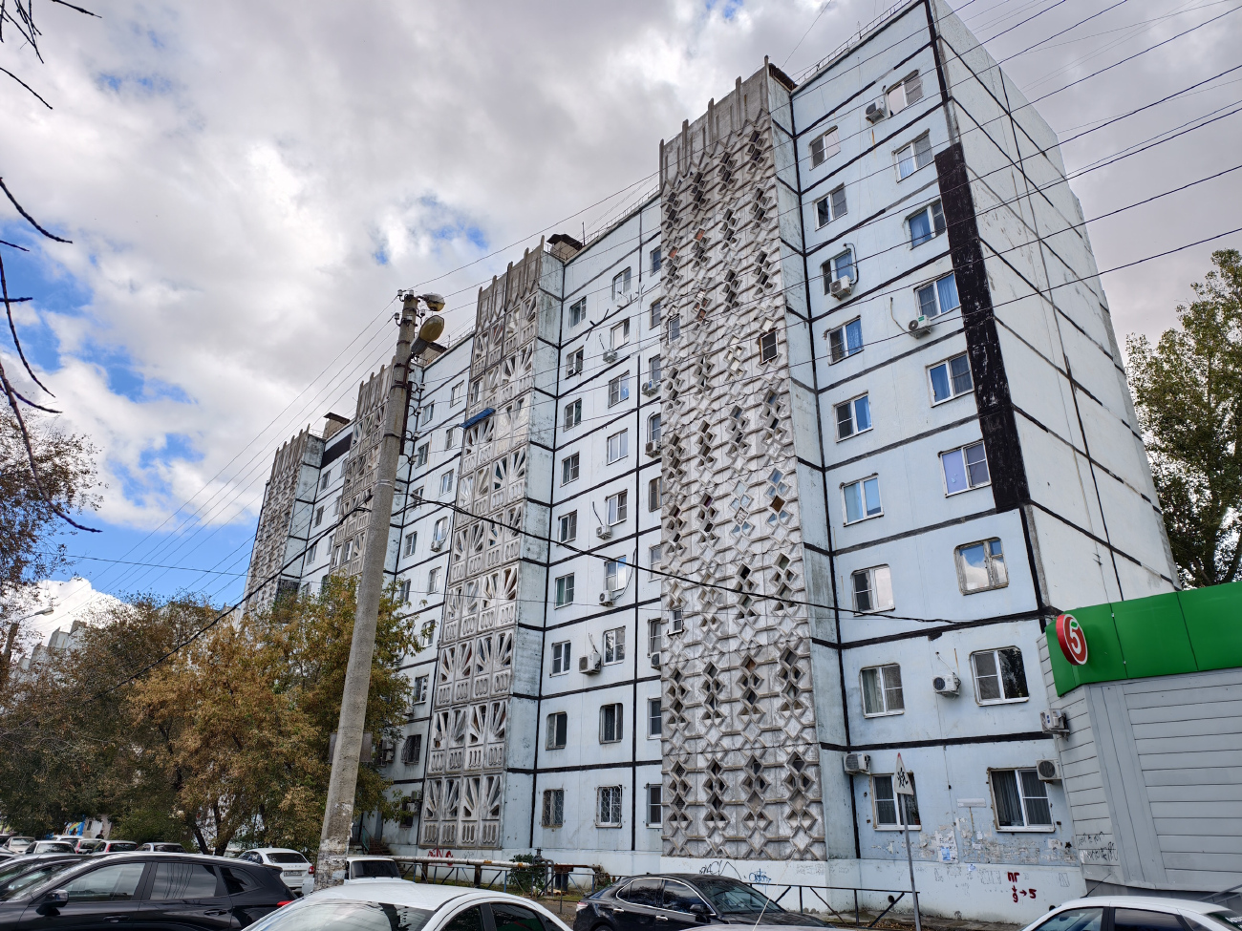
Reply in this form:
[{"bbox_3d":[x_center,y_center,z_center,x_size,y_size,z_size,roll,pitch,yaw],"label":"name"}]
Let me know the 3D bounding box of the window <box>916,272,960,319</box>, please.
[{"bbox_3d":[9.654,-5.102,25.098,0.150,1.200,1.264,21,-31,-37],"label":"window"}]

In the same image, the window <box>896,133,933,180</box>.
[{"bbox_3d":[10.014,-10.594,28.269,0.150,1.396,1.355,21,-31,-37],"label":"window"}]

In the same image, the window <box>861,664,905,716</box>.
[{"bbox_3d":[7.145,6.157,22.467,0.150,1.300,1.200,21,-31,-37],"label":"window"}]

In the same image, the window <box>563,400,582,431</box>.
[{"bbox_3d":[-2.175,-2.345,38.145,0.150,1.300,1.250,21,-31,-37],"label":"window"}]

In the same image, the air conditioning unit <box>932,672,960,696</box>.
[{"bbox_3d":[8.573,5.761,21.743,0.270,0.420,0.620,21,-31,-37],"label":"air conditioning unit"}]

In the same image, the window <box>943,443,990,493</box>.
[{"bbox_3d":[9.418,0.094,22.535,0.150,1.300,1.220,21,-31,-37],"label":"window"}]

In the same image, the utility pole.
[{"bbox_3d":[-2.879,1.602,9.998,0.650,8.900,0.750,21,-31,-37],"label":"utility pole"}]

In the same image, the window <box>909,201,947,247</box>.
[{"bbox_3d":[9.729,-7.629,26.208,0.150,1.200,1.177,21,-31,-37],"label":"window"}]

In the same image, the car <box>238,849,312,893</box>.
[{"bbox_3d":[-11.650,13.530,27.350,1.700,1.490,4.260,21,-31,-37],"label":"car"}]

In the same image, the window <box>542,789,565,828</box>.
[{"bbox_3d":[-2.512,12.968,31.242,0.150,1.300,1.220,21,-31,-37],"label":"window"}]

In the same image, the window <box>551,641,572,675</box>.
[{"bbox_3d":[-2.551,8.182,34.858,0.150,1.382,1.273,21,-31,-37],"label":"window"}]

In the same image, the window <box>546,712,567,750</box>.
[{"bbox_3d":[-2.540,10.578,32.837,0.150,1.338,1.279,21,-31,-37],"label":"window"}]

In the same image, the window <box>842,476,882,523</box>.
[{"bbox_3d":[7.317,1.054,25.081,0.150,1.264,1.310,21,-31,-37],"label":"window"}]

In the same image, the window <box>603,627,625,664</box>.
[{"bbox_3d":[-0.216,6.895,31.285,0.150,1.300,1.210,21,-31,-37],"label":"window"}]

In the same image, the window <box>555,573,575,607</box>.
[{"bbox_3d":[-2.302,5.293,34.650,0.150,1.300,1.220,21,-31,-37],"label":"window"}]

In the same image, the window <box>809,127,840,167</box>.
[{"bbox_3d":[7.614,-11.841,30.849,0.150,1.200,1.283,21,-31,-37],"label":"window"}]

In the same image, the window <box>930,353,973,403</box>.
[{"bbox_3d":[9.475,-2.458,23.685,0.150,1.300,1.220,21,-31,-37],"label":"window"}]

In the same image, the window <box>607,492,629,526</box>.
[{"bbox_3d":[-0.109,1.793,33.592,0.150,1.300,1.210,21,-31,-37],"label":"window"}]

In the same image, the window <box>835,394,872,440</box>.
[{"bbox_3d":[7.571,-1.577,26.980,0.150,1.344,1.308,21,-31,-37],"label":"window"}]

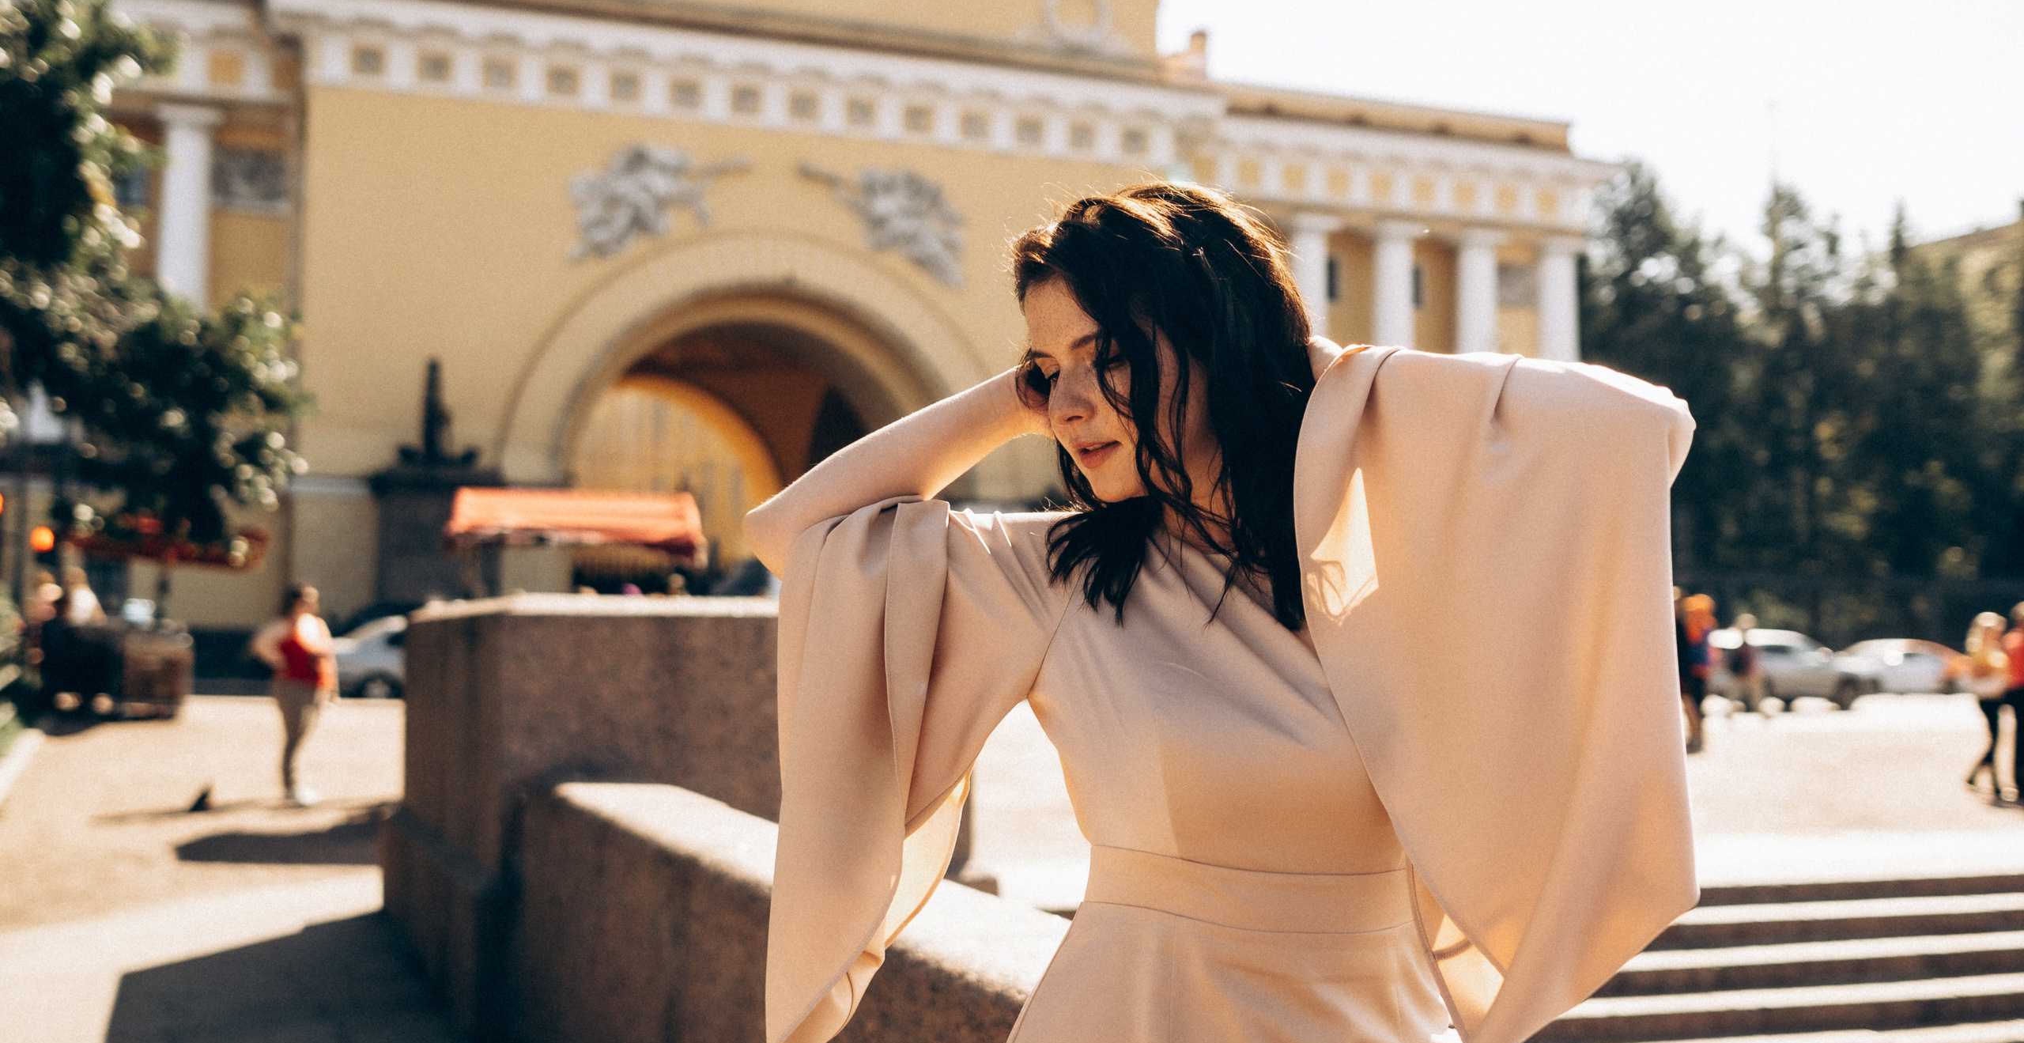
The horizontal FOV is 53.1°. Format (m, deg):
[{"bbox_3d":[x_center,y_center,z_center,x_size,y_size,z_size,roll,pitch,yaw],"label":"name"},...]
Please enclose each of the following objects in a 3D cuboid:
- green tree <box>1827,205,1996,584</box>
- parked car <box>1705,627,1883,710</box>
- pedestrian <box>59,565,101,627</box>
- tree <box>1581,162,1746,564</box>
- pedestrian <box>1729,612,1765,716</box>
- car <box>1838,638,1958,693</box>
[{"bbox_3d":[27.490,-2.928,62.000,5.000,12.800,5.000,1,-3,0],"label":"green tree"},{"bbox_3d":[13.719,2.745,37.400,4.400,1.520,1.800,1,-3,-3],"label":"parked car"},{"bbox_3d":[-11.275,1.425,24.500,0.400,1.700,0.520,-1,-4,30],"label":"pedestrian"},{"bbox_3d":[20.898,-3.882,65.000,5.200,14.500,5.200,1,-3,0],"label":"tree"},{"bbox_3d":[12.716,2.487,35.000,0.400,1.700,0.520,3,-4,-41],"label":"pedestrian"},{"bbox_3d":[21.353,3.483,48.500,4.500,1.450,1.800,1,-3,-5],"label":"car"}]

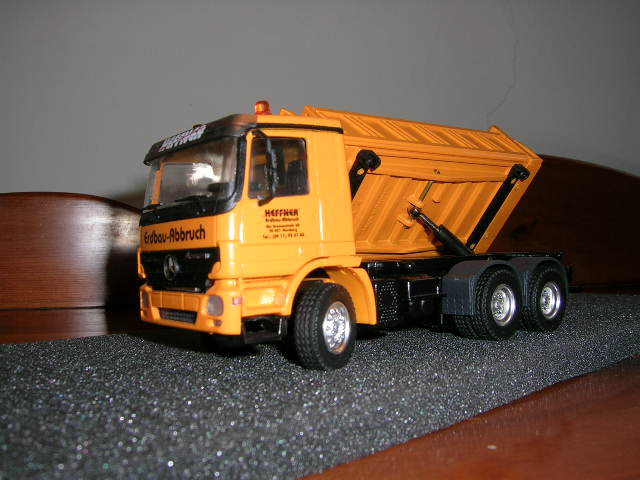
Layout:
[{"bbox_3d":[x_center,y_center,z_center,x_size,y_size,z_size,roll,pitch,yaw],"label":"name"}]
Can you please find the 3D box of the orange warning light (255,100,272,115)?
[{"bbox_3d":[-0.013,-0.031,0.153,0.004,0.004,0.004,-2,-1,0],"label":"orange warning light"}]

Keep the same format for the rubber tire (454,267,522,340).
[{"bbox_3d":[0.054,0.021,0.205,0.021,0.021,0.011,-1,-2,-40],"label":"rubber tire"}]

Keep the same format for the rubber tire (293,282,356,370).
[{"bbox_3d":[0.002,0.022,0.159,0.006,0.021,0.021,-3,-2,31],"label":"rubber tire"}]

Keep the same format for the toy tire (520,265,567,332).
[{"bbox_3d":[0.075,0.020,0.223,0.021,0.021,0.011,-1,-2,-40],"label":"toy tire"}]

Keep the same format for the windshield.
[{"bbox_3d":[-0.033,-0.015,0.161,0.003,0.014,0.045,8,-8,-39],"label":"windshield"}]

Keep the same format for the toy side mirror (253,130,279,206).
[{"bbox_3d":[-0.012,-0.016,0.142,0.003,0.017,0.006,-1,-2,-40],"label":"toy side mirror"}]

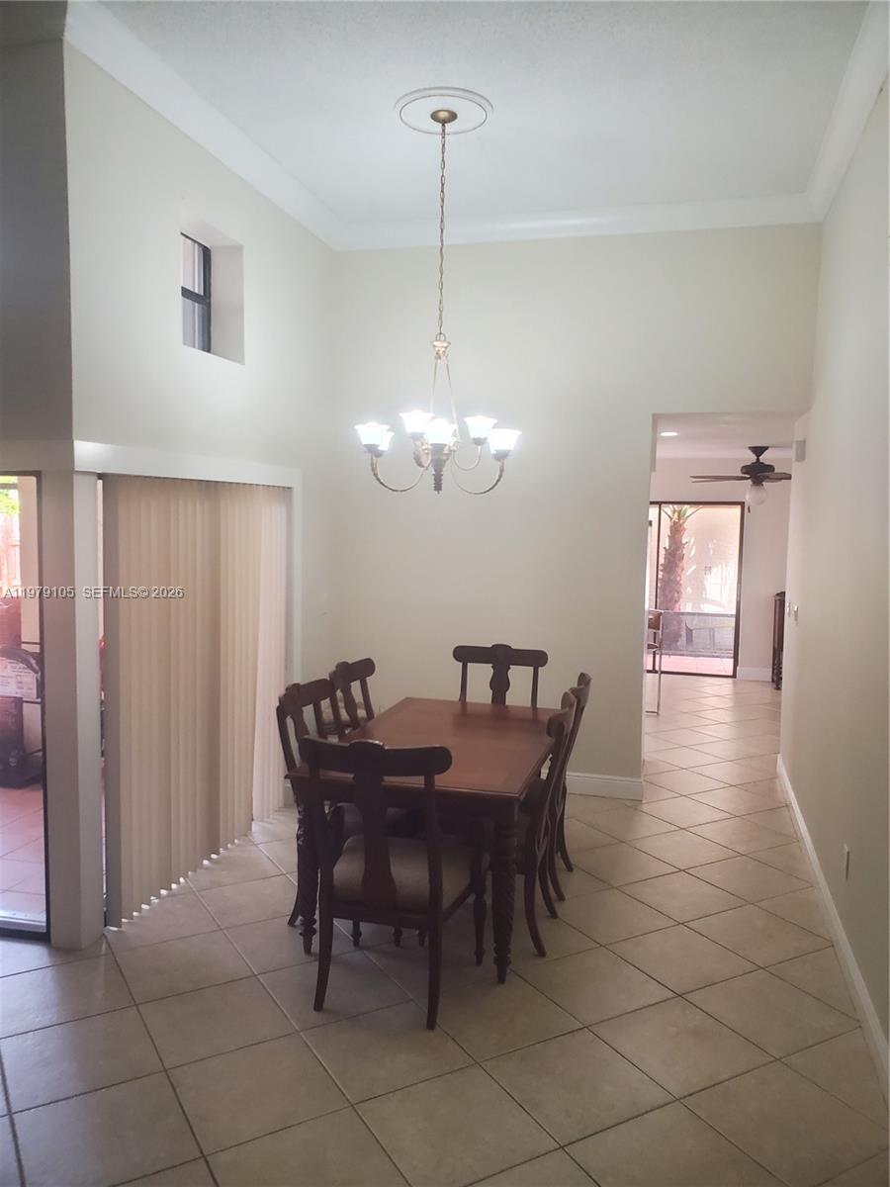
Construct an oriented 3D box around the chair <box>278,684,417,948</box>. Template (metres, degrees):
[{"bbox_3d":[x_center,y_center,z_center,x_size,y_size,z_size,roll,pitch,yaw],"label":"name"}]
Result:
[{"bbox_3d":[-0.403,0.948,4.038,0.630,1.035,0.530,2,5,15],"label":"chair"}]

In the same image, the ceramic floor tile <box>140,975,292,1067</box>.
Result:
[{"bbox_3d":[-0.819,1.524,3.187,0.449,0.010,0.449,-2,5,-30],"label":"ceramic floor tile"}]

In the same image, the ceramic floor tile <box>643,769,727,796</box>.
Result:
[{"bbox_3d":[1.668,1.324,6.213,0.448,0.010,0.448,-2,5,-30],"label":"ceramic floor tile"}]

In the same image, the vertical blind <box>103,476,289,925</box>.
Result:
[{"bbox_3d":[-1.197,0.404,4.632,0.100,1.970,1.810,2,5,15],"label":"vertical blind"}]

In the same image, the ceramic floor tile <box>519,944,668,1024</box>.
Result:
[{"bbox_3d":[0.591,1.533,3.501,0.448,0.010,0.448,-2,5,-30],"label":"ceramic floor tile"}]

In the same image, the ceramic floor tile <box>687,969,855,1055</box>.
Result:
[{"bbox_3d":[1.204,1.540,3.301,0.449,0.010,0.449,-2,5,-30],"label":"ceramic floor tile"}]

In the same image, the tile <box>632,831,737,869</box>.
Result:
[{"bbox_3d":[1.317,1.413,4.925,0.449,0.010,0.449,-2,5,-30],"label":"tile"}]

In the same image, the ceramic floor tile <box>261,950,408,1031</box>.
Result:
[{"bbox_3d":[-0.425,1.511,3.412,0.449,0.010,0.449,-2,5,-30],"label":"ceramic floor tile"}]

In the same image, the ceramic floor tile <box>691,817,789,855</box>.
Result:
[{"bbox_3d":[1.710,1.400,5.149,0.449,0.010,0.449,-2,5,-30],"label":"ceramic floor tile"}]

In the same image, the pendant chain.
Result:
[{"bbox_3d":[-0.016,-1.720,4.230,0.030,1.010,0.030,1,5,0],"label":"pendant chain"}]

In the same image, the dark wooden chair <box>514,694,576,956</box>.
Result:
[{"bbox_3d":[0.244,0.957,3.889,0.612,1.036,0.566,2,5,14],"label":"dark wooden chair"}]

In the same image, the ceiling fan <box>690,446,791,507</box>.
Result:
[{"bbox_3d":[2.743,-1.021,7.800,1.320,0.520,1.320,2,5,15],"label":"ceiling fan"}]

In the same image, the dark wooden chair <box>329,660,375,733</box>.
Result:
[{"bbox_3d":[-0.248,0.887,4.701,0.612,1.036,0.566,2,5,17],"label":"dark wooden chair"}]

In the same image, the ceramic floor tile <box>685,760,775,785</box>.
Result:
[{"bbox_3d":[2.064,1.301,6.426,0.452,0.010,0.452,-2,6,-30],"label":"ceramic floor tile"}]

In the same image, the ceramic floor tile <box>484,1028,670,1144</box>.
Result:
[{"bbox_3d":[0.417,1.566,2.852,0.449,0.010,0.449,-2,5,-30],"label":"ceramic floor tile"}]

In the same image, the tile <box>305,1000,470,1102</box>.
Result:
[{"bbox_3d":[-0.201,1.560,3.043,0.452,0.010,0.452,-2,6,-30],"label":"tile"}]

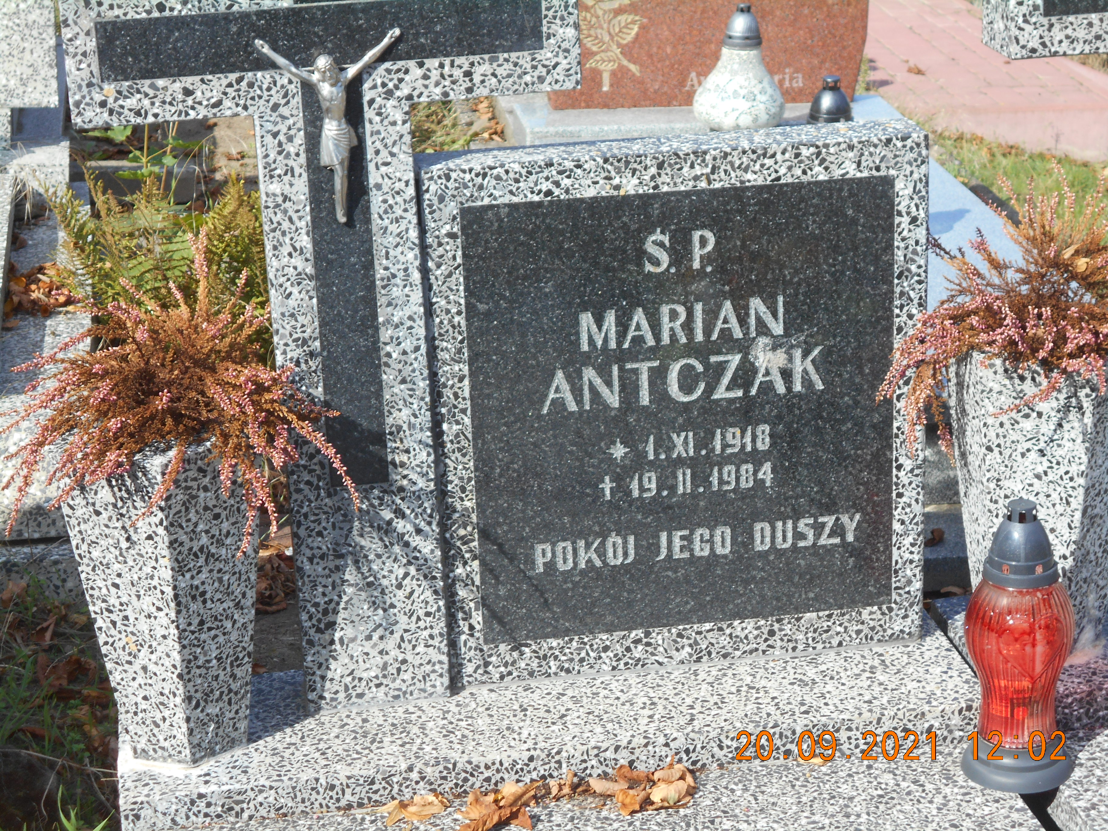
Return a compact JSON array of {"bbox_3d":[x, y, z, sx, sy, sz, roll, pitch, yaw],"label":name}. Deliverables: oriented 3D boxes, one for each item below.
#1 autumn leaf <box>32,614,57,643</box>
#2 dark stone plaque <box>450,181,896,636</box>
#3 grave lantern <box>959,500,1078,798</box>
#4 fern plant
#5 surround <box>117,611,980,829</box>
[{"bbox_3d":[-0.606,0.254,2.892,0.032,0.024,0.033,-5,19,-8],"label":"autumn leaf"},{"bbox_3d":[0.121,-0.003,2.270,0.400,0.426,0.020,-5,19,-8],"label":"dark stone plaque"},{"bbox_3d":[0.411,0.196,2.145,0.098,0.254,0.098,-5,19,-8],"label":"grave lantern"},{"bbox_3d":[-0.557,-0.181,3.585,0.360,0.370,0.340,-5,19,-8],"label":"fern plant"},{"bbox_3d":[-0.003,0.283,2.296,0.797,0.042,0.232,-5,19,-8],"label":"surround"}]

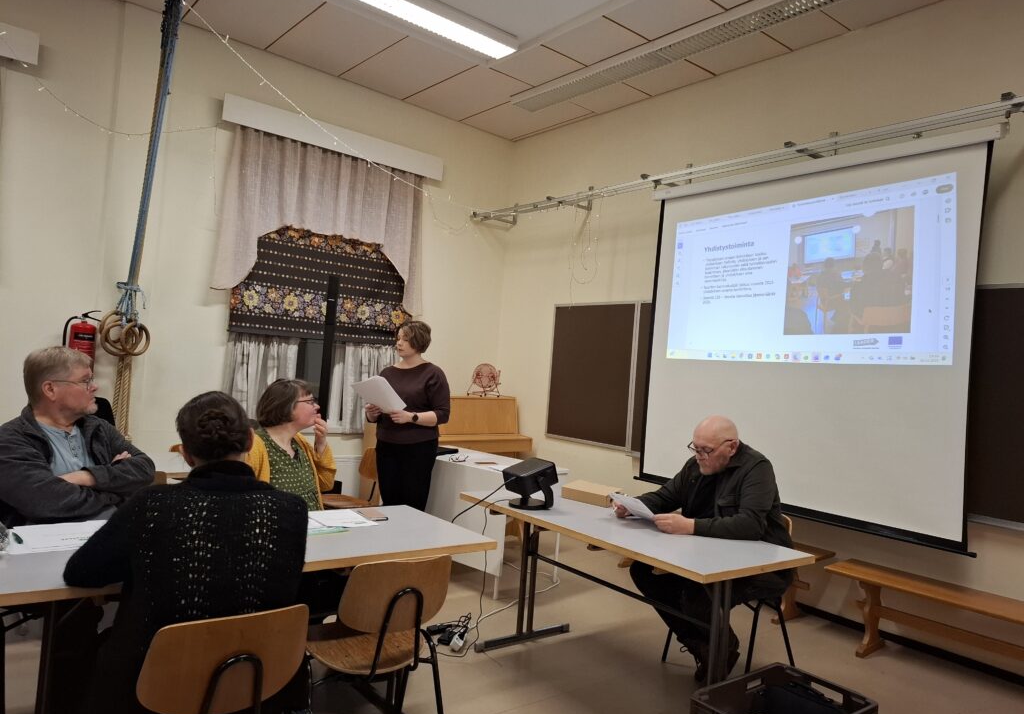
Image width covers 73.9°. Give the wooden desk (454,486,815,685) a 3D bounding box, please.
[{"bbox_3d":[0.419,1.072,2.983,0.655,0.715,1.410,5,-1,-40],"label":"wooden desk"}]

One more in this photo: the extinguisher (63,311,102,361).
[{"bbox_3d":[-2.977,-0.053,4.711,0.220,0.520,0.170,5,-1,-39],"label":"extinguisher"}]

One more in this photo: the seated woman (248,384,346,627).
[{"bbox_3d":[-0.970,0.753,3.070,0.680,1.260,0.500,4,-1,44],"label":"seated woman"}]

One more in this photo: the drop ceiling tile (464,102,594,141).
[{"bbox_3d":[0.113,-2.143,6.081,0.640,0.025,1.130,5,-1,-40],"label":"drop ceiling tile"}]

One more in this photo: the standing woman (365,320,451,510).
[{"bbox_3d":[-0.670,0.598,4.250,0.500,1.660,0.420,4,-1,40],"label":"standing woman"}]

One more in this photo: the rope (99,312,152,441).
[{"bbox_3d":[-2.589,0.119,4.516,0.270,0.880,0.180,5,-1,-40],"label":"rope"}]

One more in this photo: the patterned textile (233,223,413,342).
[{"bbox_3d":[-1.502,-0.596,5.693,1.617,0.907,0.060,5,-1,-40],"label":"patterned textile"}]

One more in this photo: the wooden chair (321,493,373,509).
[{"bbox_3d":[-1.008,0.939,4.114,0.500,0.790,0.460,5,-1,-40],"label":"wooden chair"}]

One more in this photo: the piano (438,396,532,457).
[{"bbox_3d":[-0.558,0.915,6.293,1.480,1.120,0.600,6,-1,-44],"label":"piano"}]

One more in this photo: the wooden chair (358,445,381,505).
[{"bbox_3d":[-1.060,1.014,4.540,0.470,0.780,0.430,5,-1,-28],"label":"wooden chair"}]

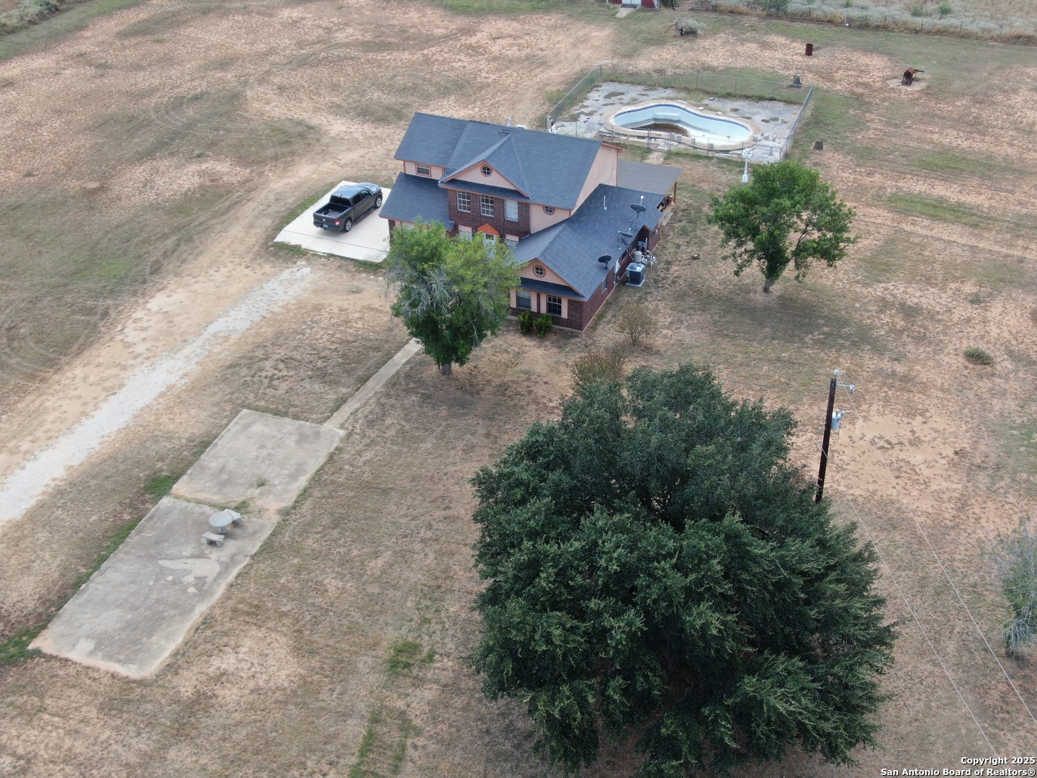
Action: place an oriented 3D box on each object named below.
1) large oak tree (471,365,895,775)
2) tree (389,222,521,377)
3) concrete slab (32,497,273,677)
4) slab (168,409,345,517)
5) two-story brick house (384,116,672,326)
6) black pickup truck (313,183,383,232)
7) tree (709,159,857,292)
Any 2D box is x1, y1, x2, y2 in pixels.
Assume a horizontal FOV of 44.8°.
[{"bbox_3d":[6.211,6.128,48.645,16.100,12.200,16.100,14,38,23],"label":"large oak tree"},{"bbox_3d":[-3.500,-4.550,67.970,7.000,8.800,7.000,-2,35,1],"label":"tree"},{"bbox_3d":[-16.459,8.761,57.355,6.150,0.160,10.600,10,36,18],"label":"concrete slab"},{"bbox_3d":[-13.230,3.678,64.520,6.100,0.160,7.300,10,36,18],"label":"slab"},{"bbox_3d":[0.406,-12.742,80.522,16.800,7.800,18.200,14,38,23],"label":"two-story brick house"},{"bbox_3d":[-11.589,-12.644,86.367,2.100,1.960,5.900,14,38,23],"label":"black pickup truck"},{"bbox_3d":[15.480,-9.200,74.250,8.300,7.900,8.300,14,38,23],"label":"tree"}]

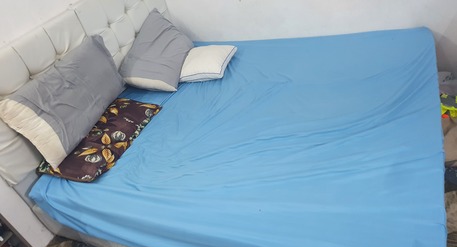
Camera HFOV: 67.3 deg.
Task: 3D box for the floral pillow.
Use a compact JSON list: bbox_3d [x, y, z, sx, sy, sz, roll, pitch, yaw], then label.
[{"bbox_3d":[-0.765,0.067,2.112,0.430,0.085,0.660,6,42,30],"label":"floral pillow"}]

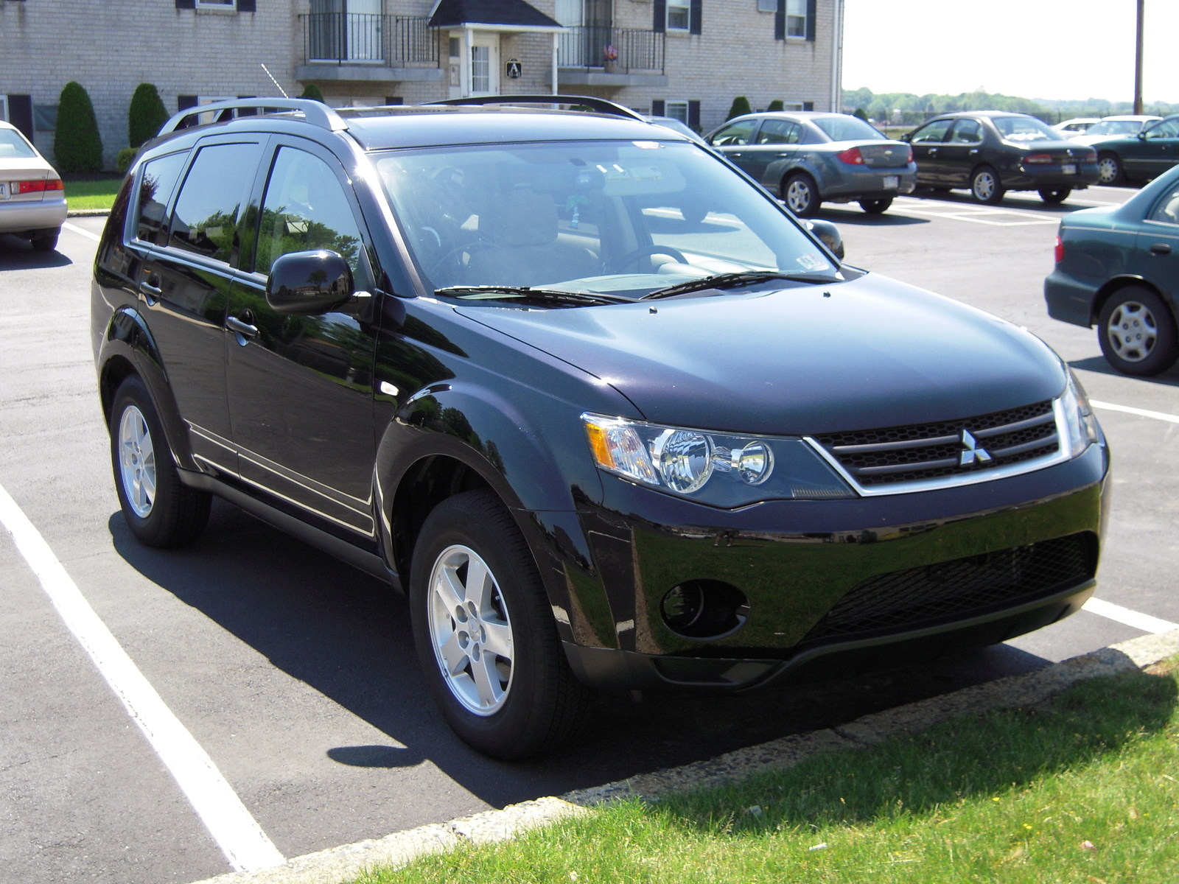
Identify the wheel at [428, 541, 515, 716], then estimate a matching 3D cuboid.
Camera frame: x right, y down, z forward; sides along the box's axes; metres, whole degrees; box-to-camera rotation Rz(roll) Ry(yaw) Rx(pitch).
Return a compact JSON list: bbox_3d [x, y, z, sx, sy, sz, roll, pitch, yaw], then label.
[{"bbox_3d":[-0.244,0.472,4.391,0.170,0.440,0.440,-8,13,-33],"label":"wheel"}]

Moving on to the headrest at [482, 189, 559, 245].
[{"bbox_3d":[-0.262,-0.830,6.310,0.270,0.200,0.120,-8,13,-32],"label":"headrest"}]

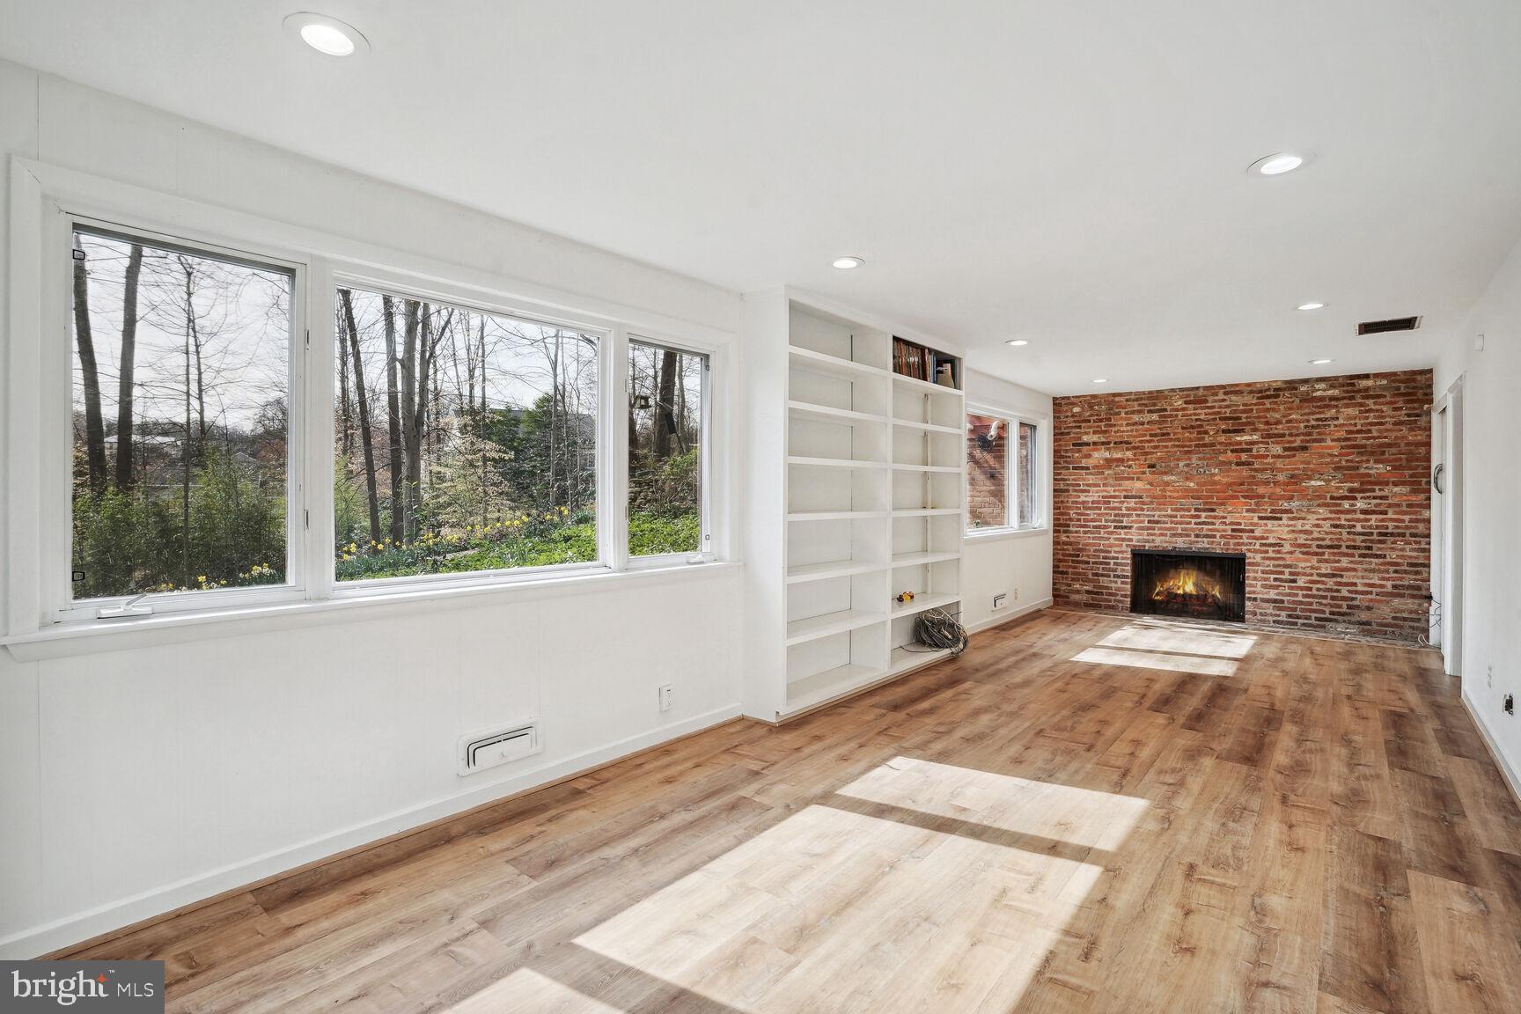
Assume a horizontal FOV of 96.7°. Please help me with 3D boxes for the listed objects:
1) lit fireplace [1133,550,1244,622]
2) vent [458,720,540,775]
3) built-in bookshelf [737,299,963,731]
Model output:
[{"bbox_3d":[4.581,0.821,7.260,1.020,0.700,0.350,1,1,34],"label":"lit fireplace"},{"bbox_3d":[-1.078,0.998,2.831,0.030,0.152,0.360,1,1,41],"label":"vent"},{"bbox_3d":[0.780,-0.013,4.762,0.310,2.430,2.360,1,1,41],"label":"built-in bookshelf"}]

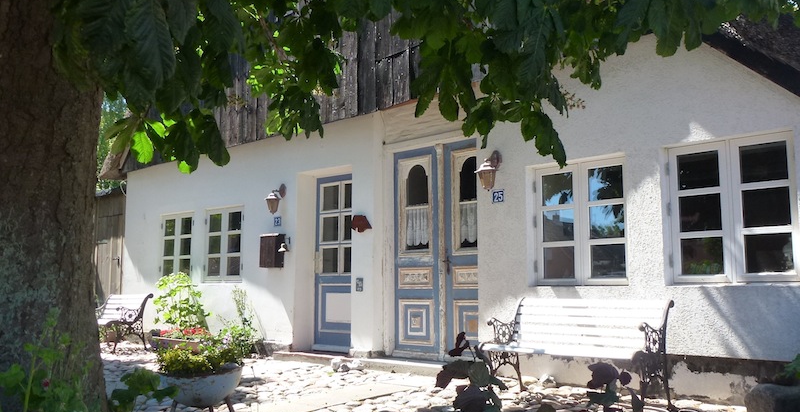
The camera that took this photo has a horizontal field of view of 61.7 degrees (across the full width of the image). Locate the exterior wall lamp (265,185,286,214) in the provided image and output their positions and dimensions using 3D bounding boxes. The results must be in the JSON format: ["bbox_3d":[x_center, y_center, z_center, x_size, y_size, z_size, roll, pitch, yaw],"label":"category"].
[{"bbox_3d":[-1.556,-0.085,8.403,0.196,0.402,0.274,-6,-10,39],"label":"exterior wall lamp"}]

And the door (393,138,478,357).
[{"bbox_3d":[0.434,0.470,7.106,1.264,2.234,0.118,-6,-10,39],"label":"door"}]

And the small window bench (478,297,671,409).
[{"bbox_3d":[1.282,1.077,4.945,1.245,0.774,0.676,-6,-10,39],"label":"small window bench"}]

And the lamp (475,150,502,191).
[{"bbox_3d":[0.846,-0.341,6.247,0.196,0.402,0.274,-6,-10,39],"label":"lamp"}]

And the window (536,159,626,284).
[{"bbox_3d":[1.615,0.158,5.918,0.911,1.078,0.108,-6,-10,39],"label":"window"}]

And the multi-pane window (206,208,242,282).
[{"bbox_3d":[-2.429,0.533,9.242,0.892,1.039,0.108,-6,-10,39],"label":"multi-pane window"}]

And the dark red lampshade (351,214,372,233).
[{"bbox_3d":[-0.408,0.185,7.100,0.210,0.190,0.210,-6,-9,42],"label":"dark red lampshade"}]

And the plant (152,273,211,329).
[{"bbox_3d":[-2.923,1.291,8.967,0.706,0.784,0.588,-6,-10,39],"label":"plant"}]

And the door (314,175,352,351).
[{"bbox_3d":[-0.726,0.685,8.083,0.843,2.127,0.108,-6,-10,39],"label":"door"}]

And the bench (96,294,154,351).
[{"bbox_3d":[-4.247,1.703,9.782,1.245,0.774,0.657,-6,-10,39],"label":"bench"}]

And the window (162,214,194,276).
[{"bbox_3d":[-3.336,0.629,9.985,0.892,1.039,0.108,-6,-10,39],"label":"window"}]

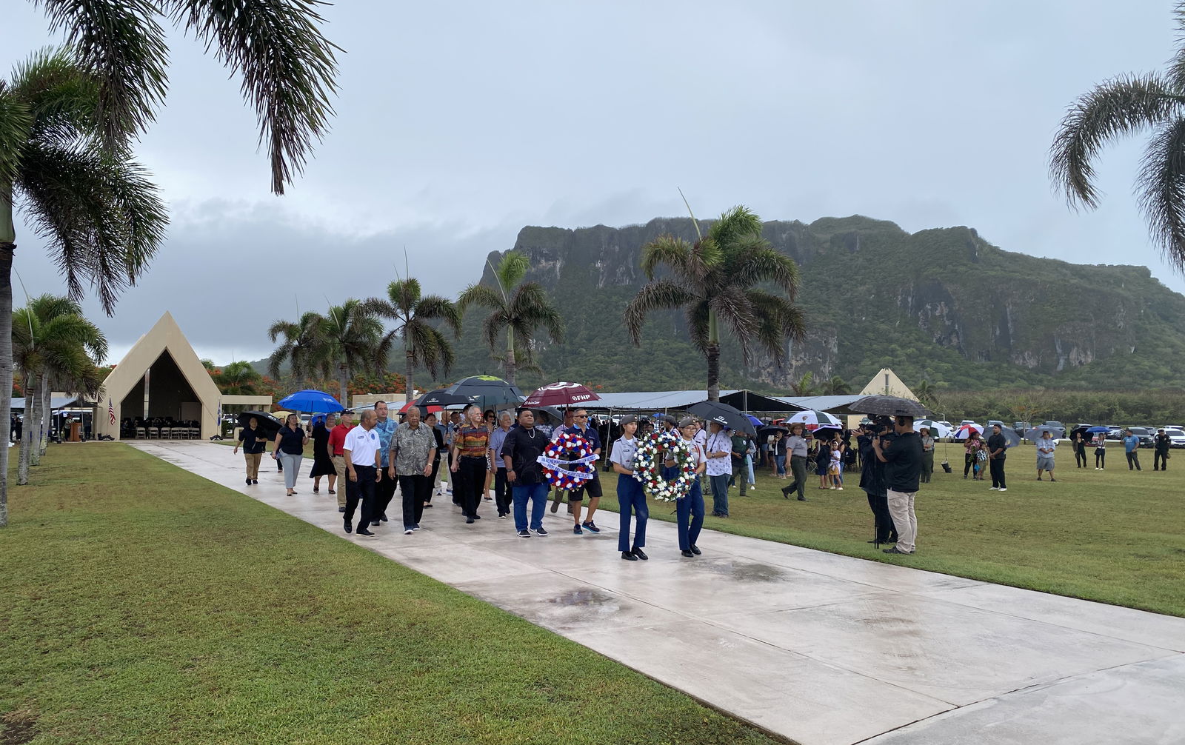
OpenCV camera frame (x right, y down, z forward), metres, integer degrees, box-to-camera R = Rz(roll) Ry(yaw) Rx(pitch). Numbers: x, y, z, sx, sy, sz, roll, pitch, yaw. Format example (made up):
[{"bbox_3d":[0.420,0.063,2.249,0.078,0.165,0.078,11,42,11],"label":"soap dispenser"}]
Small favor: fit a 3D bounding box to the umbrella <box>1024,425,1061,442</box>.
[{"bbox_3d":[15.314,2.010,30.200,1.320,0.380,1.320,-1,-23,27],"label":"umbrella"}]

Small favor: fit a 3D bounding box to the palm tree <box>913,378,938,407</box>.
[{"bbox_3d":[37.019,4.068,99.000,2.800,6.800,2.800,-1,-3,20],"label":"palm tree"}]

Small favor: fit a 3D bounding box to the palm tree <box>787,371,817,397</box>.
[{"bbox_3d":[21.722,3.397,92.000,3.000,7.000,3.000,0,-3,14],"label":"palm tree"}]

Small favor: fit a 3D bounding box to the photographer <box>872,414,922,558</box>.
[{"bbox_3d":[3.724,1.366,10.850,0.580,1.710,0.560,-2,-4,37],"label":"photographer"}]

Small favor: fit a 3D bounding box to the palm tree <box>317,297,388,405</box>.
[{"bbox_3d":[-11.968,0.137,44.000,3.900,7.500,3.900,1,-3,-15],"label":"palm tree"}]

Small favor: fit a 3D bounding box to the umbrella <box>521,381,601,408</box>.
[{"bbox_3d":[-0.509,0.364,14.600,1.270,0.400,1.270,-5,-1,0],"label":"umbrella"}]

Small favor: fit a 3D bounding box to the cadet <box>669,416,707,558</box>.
[{"bbox_3d":[1.098,1.322,10.250,0.480,1.620,0.400,2,-3,-28],"label":"cadet"}]

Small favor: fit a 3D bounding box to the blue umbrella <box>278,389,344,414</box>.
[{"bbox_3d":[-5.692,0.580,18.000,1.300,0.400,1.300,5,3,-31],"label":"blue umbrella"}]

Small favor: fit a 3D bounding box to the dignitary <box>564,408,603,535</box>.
[{"bbox_3d":[-0.121,1.363,12.250,0.540,1.730,0.450,2,-3,-30],"label":"dignitary"}]

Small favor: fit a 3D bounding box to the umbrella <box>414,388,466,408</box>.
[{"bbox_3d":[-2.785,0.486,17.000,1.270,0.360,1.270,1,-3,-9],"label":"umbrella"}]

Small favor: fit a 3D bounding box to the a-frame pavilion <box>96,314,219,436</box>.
[{"bbox_3d":[-30.750,0.370,62.600,7.400,8.600,8.000,2,-4,-31],"label":"a-frame pavilion"}]

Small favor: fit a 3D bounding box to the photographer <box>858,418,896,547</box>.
[{"bbox_3d":[3.902,1.478,12.200,0.680,1.750,0.580,0,-3,3],"label":"photographer"}]

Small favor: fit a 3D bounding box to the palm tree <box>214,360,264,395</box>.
[{"bbox_3d":[-27.777,2.075,70.000,3.800,6.000,3.800,2,-3,-22],"label":"palm tree"}]

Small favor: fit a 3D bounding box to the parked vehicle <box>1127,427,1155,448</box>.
[{"bbox_3d":[45.567,5.426,74.000,1.950,1.750,4.750,-1,-3,22],"label":"parked vehicle"}]

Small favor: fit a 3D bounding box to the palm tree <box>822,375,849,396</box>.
[{"bbox_3d":[26.212,3.695,96.000,2.800,6.900,2.800,-1,-3,16],"label":"palm tree"}]

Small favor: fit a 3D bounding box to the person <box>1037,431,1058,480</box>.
[{"bbox_3d":[15.168,2.796,29.700,0.700,1.670,0.420,-1,-4,27],"label":"person"}]

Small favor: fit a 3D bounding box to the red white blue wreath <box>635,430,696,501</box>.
[{"bbox_3d":[0.818,1.040,9.950,0.740,0.800,0.200,2,-3,-27],"label":"red white blue wreath"}]

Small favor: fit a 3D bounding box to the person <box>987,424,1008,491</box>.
[{"bbox_3d":[10.558,2.220,23.200,0.420,1.760,0.550,2,-3,-32],"label":"person"}]

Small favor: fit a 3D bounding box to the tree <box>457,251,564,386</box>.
[{"bbox_3d":[-2.522,-0.356,27.400,3.300,6.800,3.300,0,-3,-5],"label":"tree"}]

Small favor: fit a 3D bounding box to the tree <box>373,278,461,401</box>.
[{"bbox_3d":[-6.737,-0.177,34.000,3.300,6.900,3.300,2,-3,-31],"label":"tree"}]

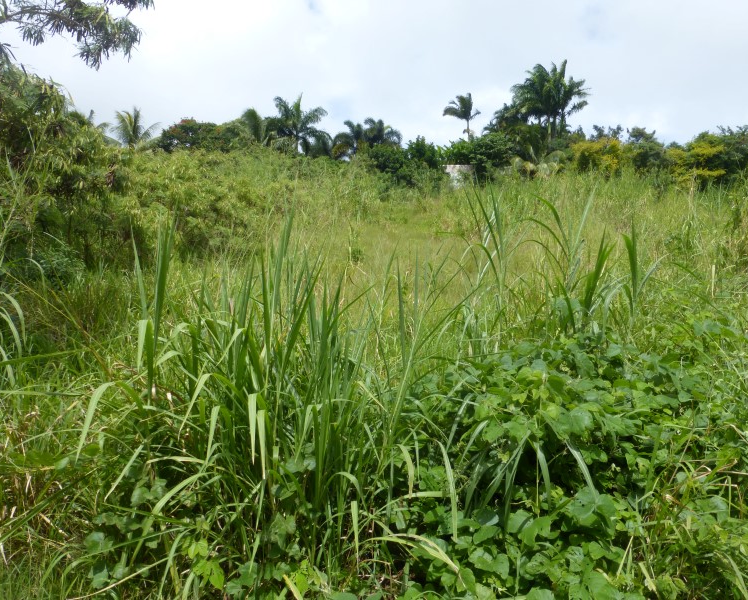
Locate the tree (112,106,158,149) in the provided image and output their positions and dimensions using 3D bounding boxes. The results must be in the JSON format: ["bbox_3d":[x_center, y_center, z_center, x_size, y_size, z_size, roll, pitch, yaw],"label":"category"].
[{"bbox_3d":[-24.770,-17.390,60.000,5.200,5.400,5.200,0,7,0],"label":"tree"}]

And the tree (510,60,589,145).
[{"bbox_3d":[17.010,-18.370,56.000,7.300,9.690,7.300,0,7,0],"label":"tree"}]

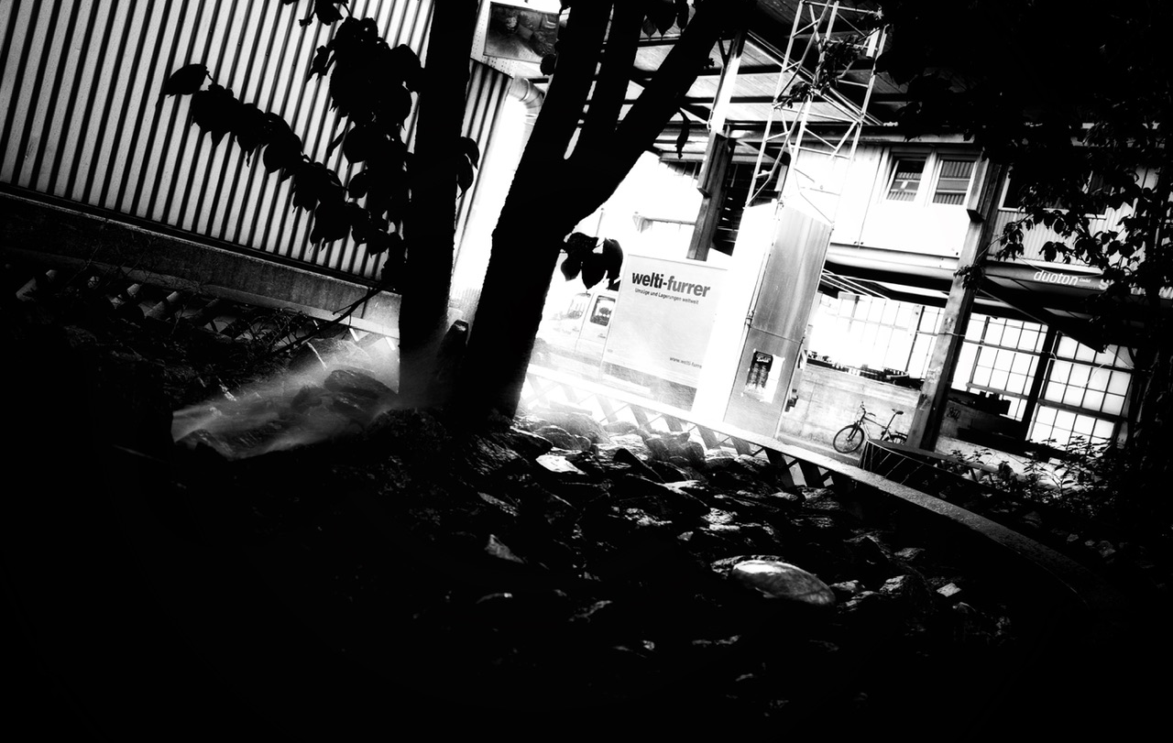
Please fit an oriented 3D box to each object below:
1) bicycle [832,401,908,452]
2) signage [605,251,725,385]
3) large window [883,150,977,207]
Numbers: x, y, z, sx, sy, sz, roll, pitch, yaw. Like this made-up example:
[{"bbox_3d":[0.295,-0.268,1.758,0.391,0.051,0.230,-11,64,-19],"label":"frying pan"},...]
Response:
[{"bbox_3d":[5.848,1.271,18.489,0.580,1.120,1.740,13,3,-44],"label":"bicycle"},{"bbox_3d":[1.634,-1.044,18.413,0.120,2.343,3.000,13,3,-43],"label":"signage"},{"bbox_3d":[7.146,-4.019,18.946,0.150,1.130,1.850,13,3,-44],"label":"large window"}]

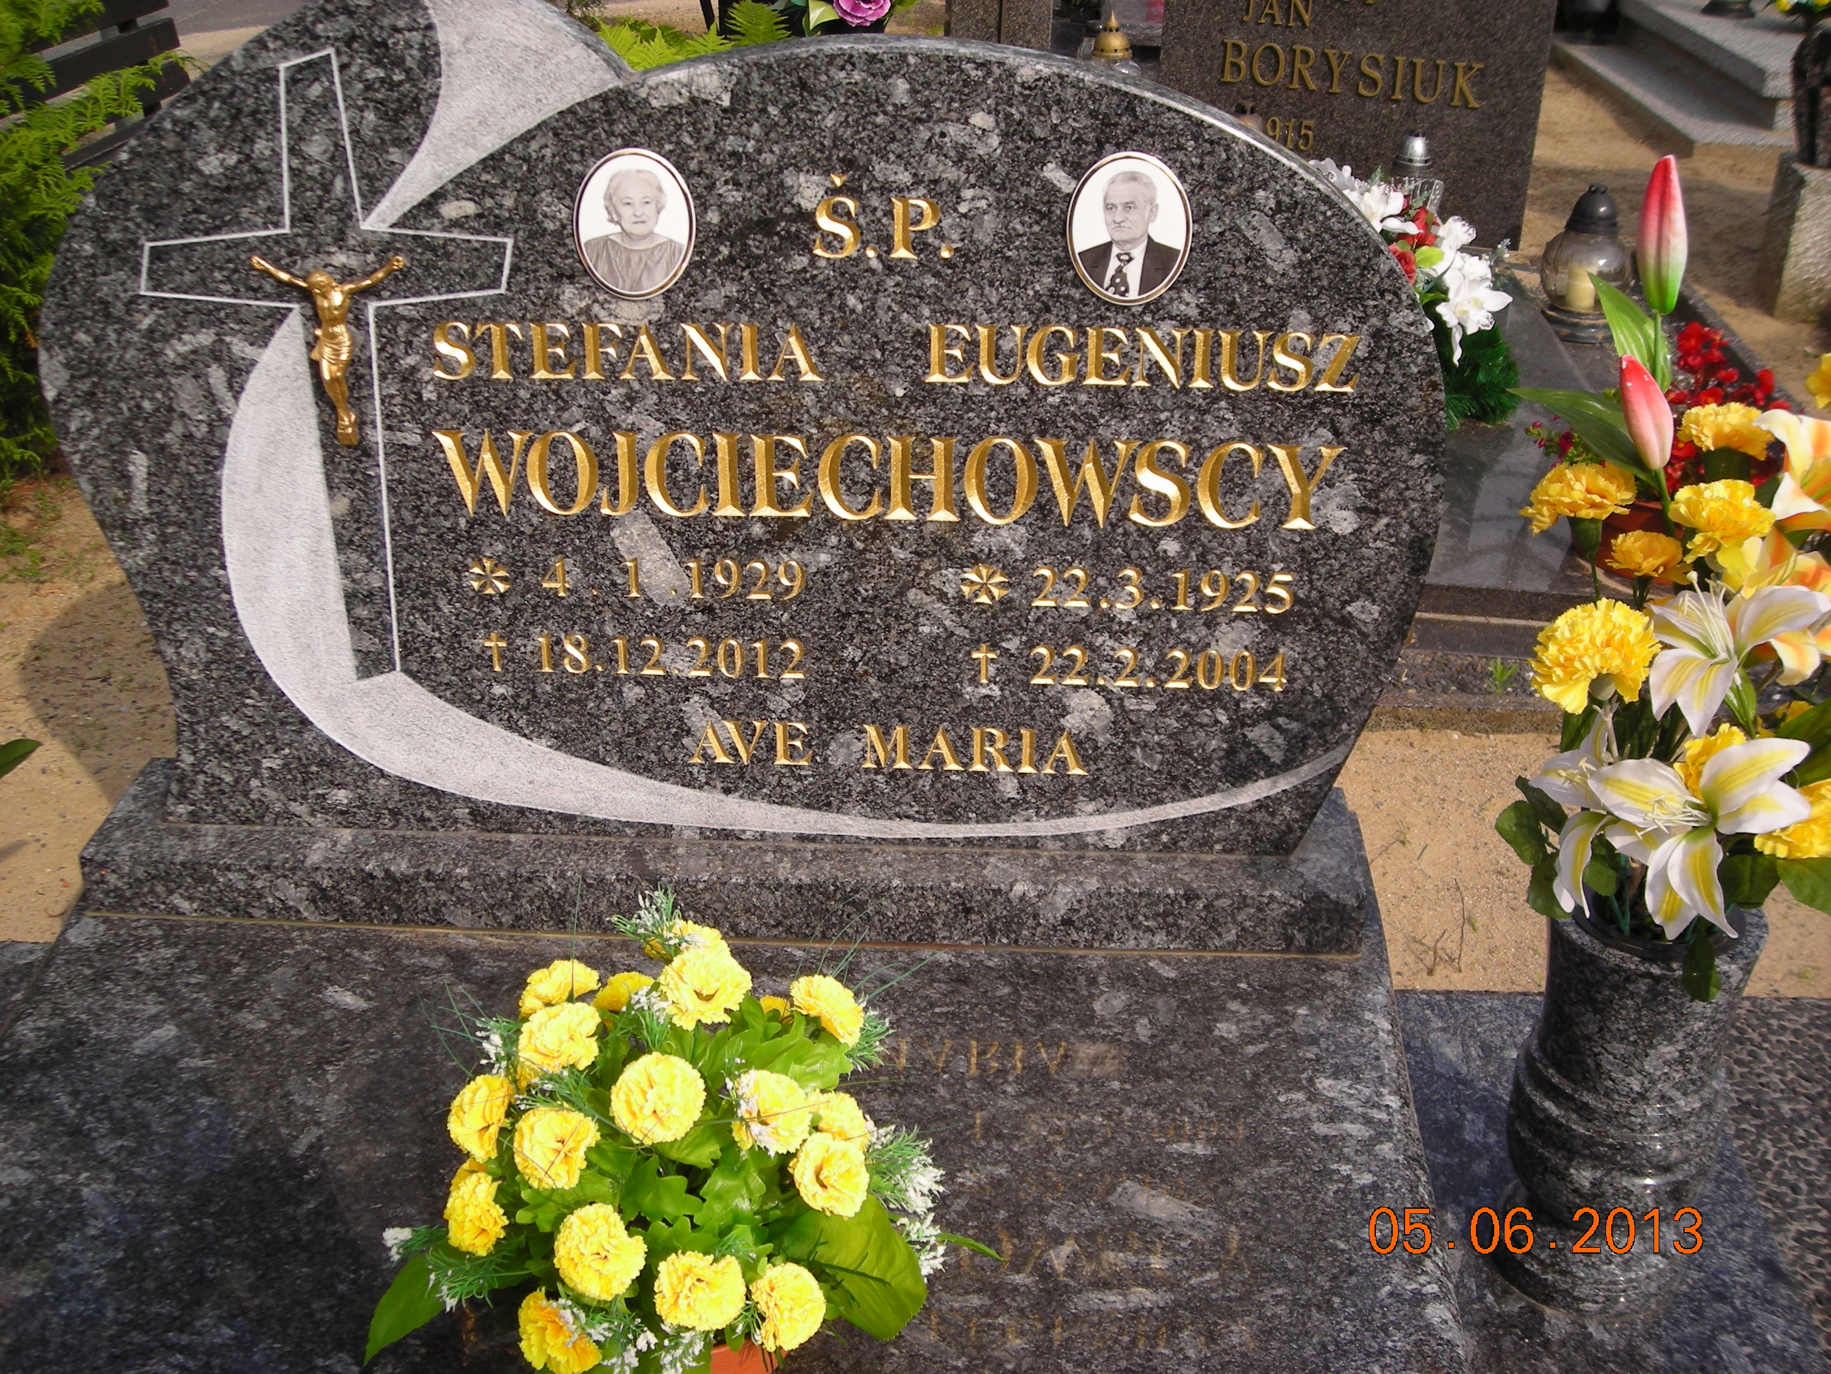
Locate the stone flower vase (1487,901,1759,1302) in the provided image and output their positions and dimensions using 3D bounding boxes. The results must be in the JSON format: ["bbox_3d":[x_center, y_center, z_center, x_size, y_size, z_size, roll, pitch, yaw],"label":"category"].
[{"bbox_3d":[0.482,0.277,1.371,0.139,0.280,0.139,1,26,3],"label":"stone flower vase"}]

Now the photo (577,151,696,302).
[{"bbox_3d":[-0.183,-0.299,1.308,0.080,0.100,0.011,1,25,3],"label":"photo"}]

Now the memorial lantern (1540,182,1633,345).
[{"bbox_3d":[1.118,-0.705,3.340,0.150,0.243,0.150,1,26,3],"label":"memorial lantern"}]

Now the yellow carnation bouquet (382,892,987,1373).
[{"bbox_3d":[-0.116,0.262,1.023,0.290,0.285,0.260,1,26,3],"label":"yellow carnation bouquet"}]

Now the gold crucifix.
[{"bbox_3d":[-0.391,-0.222,1.349,0.103,0.126,0.026,1,25,3],"label":"gold crucifix"}]

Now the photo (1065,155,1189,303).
[{"bbox_3d":[0.138,-0.292,1.290,0.080,0.100,0.011,1,25,3],"label":"photo"}]

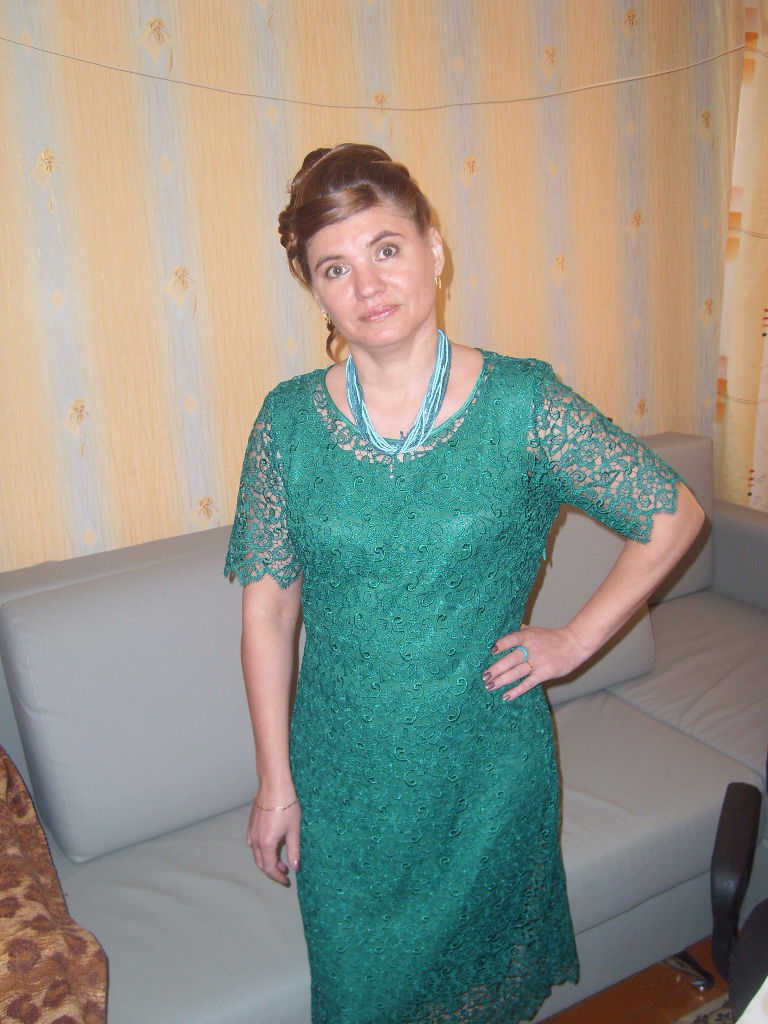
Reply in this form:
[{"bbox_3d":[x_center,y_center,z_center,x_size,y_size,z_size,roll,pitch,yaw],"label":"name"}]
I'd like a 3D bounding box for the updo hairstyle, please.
[{"bbox_3d":[-0.028,-0.341,1.315,0.190,0.250,0.225,-19,8,8],"label":"updo hairstyle"}]

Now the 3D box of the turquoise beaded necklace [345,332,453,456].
[{"bbox_3d":[0.018,-0.155,1.310,0.137,0.152,0.135,-3,9,8],"label":"turquoise beaded necklace"}]

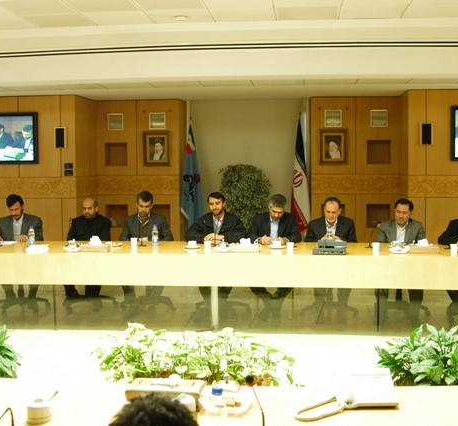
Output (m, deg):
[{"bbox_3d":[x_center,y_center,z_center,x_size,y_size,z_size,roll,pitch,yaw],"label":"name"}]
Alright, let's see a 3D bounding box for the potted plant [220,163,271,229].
[{"bbox_3d":[0.248,0.091,9.600,0.780,1.640,0.760,0,3,7],"label":"potted plant"}]

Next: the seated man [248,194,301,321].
[{"bbox_3d":[0.459,0.437,6.529,0.560,1.250,0.740,0,5,5],"label":"seated man"}]

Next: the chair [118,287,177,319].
[{"bbox_3d":[-0.906,0.613,7.200,0.630,0.940,0.640,0,3,0],"label":"chair"}]

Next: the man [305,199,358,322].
[{"bbox_3d":[1.044,0.445,6.487,0.540,1.240,0.720,0,5,5],"label":"man"}]

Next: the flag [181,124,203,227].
[{"bbox_3d":[-0.598,-0.572,10.125,0.360,1.660,0.250,0,5,5],"label":"flag"}]

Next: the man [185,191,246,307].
[{"bbox_3d":[-0.144,0.424,7.100,0.640,1.320,0.700,0,3,0],"label":"man"}]

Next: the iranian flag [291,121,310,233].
[{"bbox_3d":[1.086,-0.547,9.650,0.290,1.740,0.240,0,3,7],"label":"iranian flag"}]

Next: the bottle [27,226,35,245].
[{"bbox_3d":[-2.106,0.238,6.830,0.068,0.205,0.068,0,3,0],"label":"bottle"}]

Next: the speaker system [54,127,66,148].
[{"bbox_3d":[-2.396,-1.072,9.205,0.172,0.294,0.150,0,3,5],"label":"speaker system"}]

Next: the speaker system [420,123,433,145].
[{"bbox_3d":[2.683,-1.065,8.717,0.171,0.289,0.150,0,3,5],"label":"speaker system"}]

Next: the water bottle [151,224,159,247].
[{"bbox_3d":[-0.732,0.212,6.358,0.067,0.210,0.067,0,5,5],"label":"water bottle"}]

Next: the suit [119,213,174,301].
[{"bbox_3d":[-0.896,0.473,6.950,0.580,0.960,0.600,0,3,5],"label":"suit"}]

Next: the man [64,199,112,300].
[{"bbox_3d":[-1.463,0.450,6.702,0.520,1.220,0.700,0,5,5],"label":"man"}]

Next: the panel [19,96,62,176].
[{"bbox_3d":[-2.696,-1.086,9.153,0.635,1.180,0.050,0,5,5],"label":"panel"}]

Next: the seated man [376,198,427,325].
[{"bbox_3d":[1.719,0.457,6.376,0.540,1.220,0.720,0,5,5],"label":"seated man"}]

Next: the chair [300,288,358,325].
[{"bbox_3d":[1.022,0.627,6.524,0.630,0.860,0.630,0,5,5],"label":"chair"}]

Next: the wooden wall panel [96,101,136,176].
[{"bbox_3d":[-1.763,-1.171,10.062,0.650,1.180,0.060,0,5,5],"label":"wooden wall panel"}]

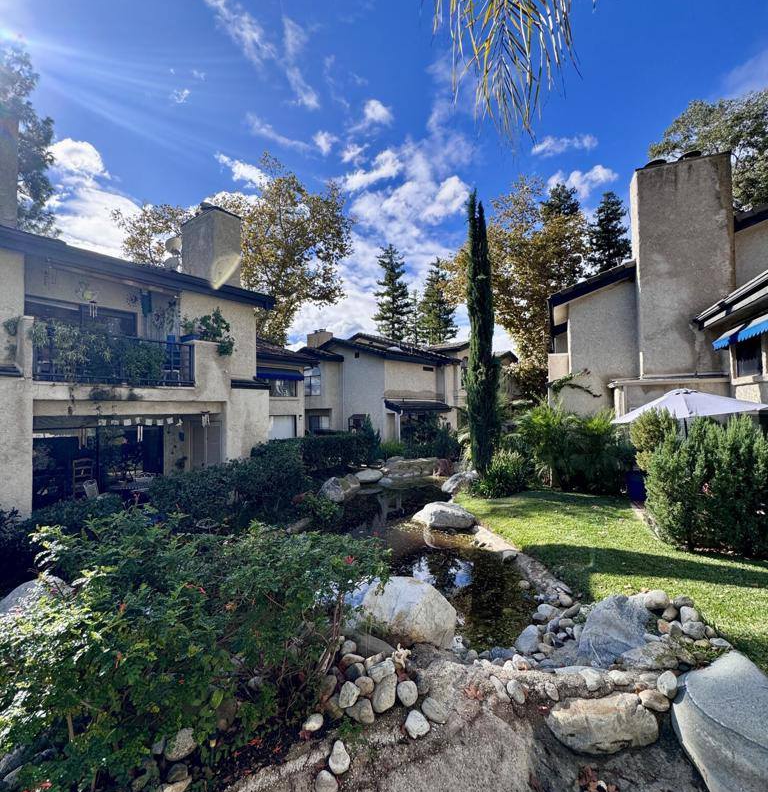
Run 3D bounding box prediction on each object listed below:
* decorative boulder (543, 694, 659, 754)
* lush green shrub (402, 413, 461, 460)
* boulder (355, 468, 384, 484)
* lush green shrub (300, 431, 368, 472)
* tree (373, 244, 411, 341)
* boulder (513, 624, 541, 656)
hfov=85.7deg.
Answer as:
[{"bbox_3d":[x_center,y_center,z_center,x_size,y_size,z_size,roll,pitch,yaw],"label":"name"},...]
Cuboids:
[{"bbox_3d":[1.502,2.234,2.855,0.740,0.310,0.430,0,-1,0],"label":"decorative boulder"},{"bbox_3d":[1.752,1.545,15.572,2.200,1.750,1.800,0,-1,0],"label":"lush green shrub"},{"bbox_3d":[-0.423,2.171,11.258,0.760,0.360,0.650,0,-1,0],"label":"boulder"},{"bbox_3d":[-1.777,1.899,14.865,2.400,1.300,1.200,0,-1,0],"label":"lush green shrub"},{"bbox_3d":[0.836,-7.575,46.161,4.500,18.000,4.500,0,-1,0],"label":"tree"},{"bbox_3d":[1.172,1.993,3.381,0.220,0.210,0.200,0,-1,0],"label":"boulder"}]

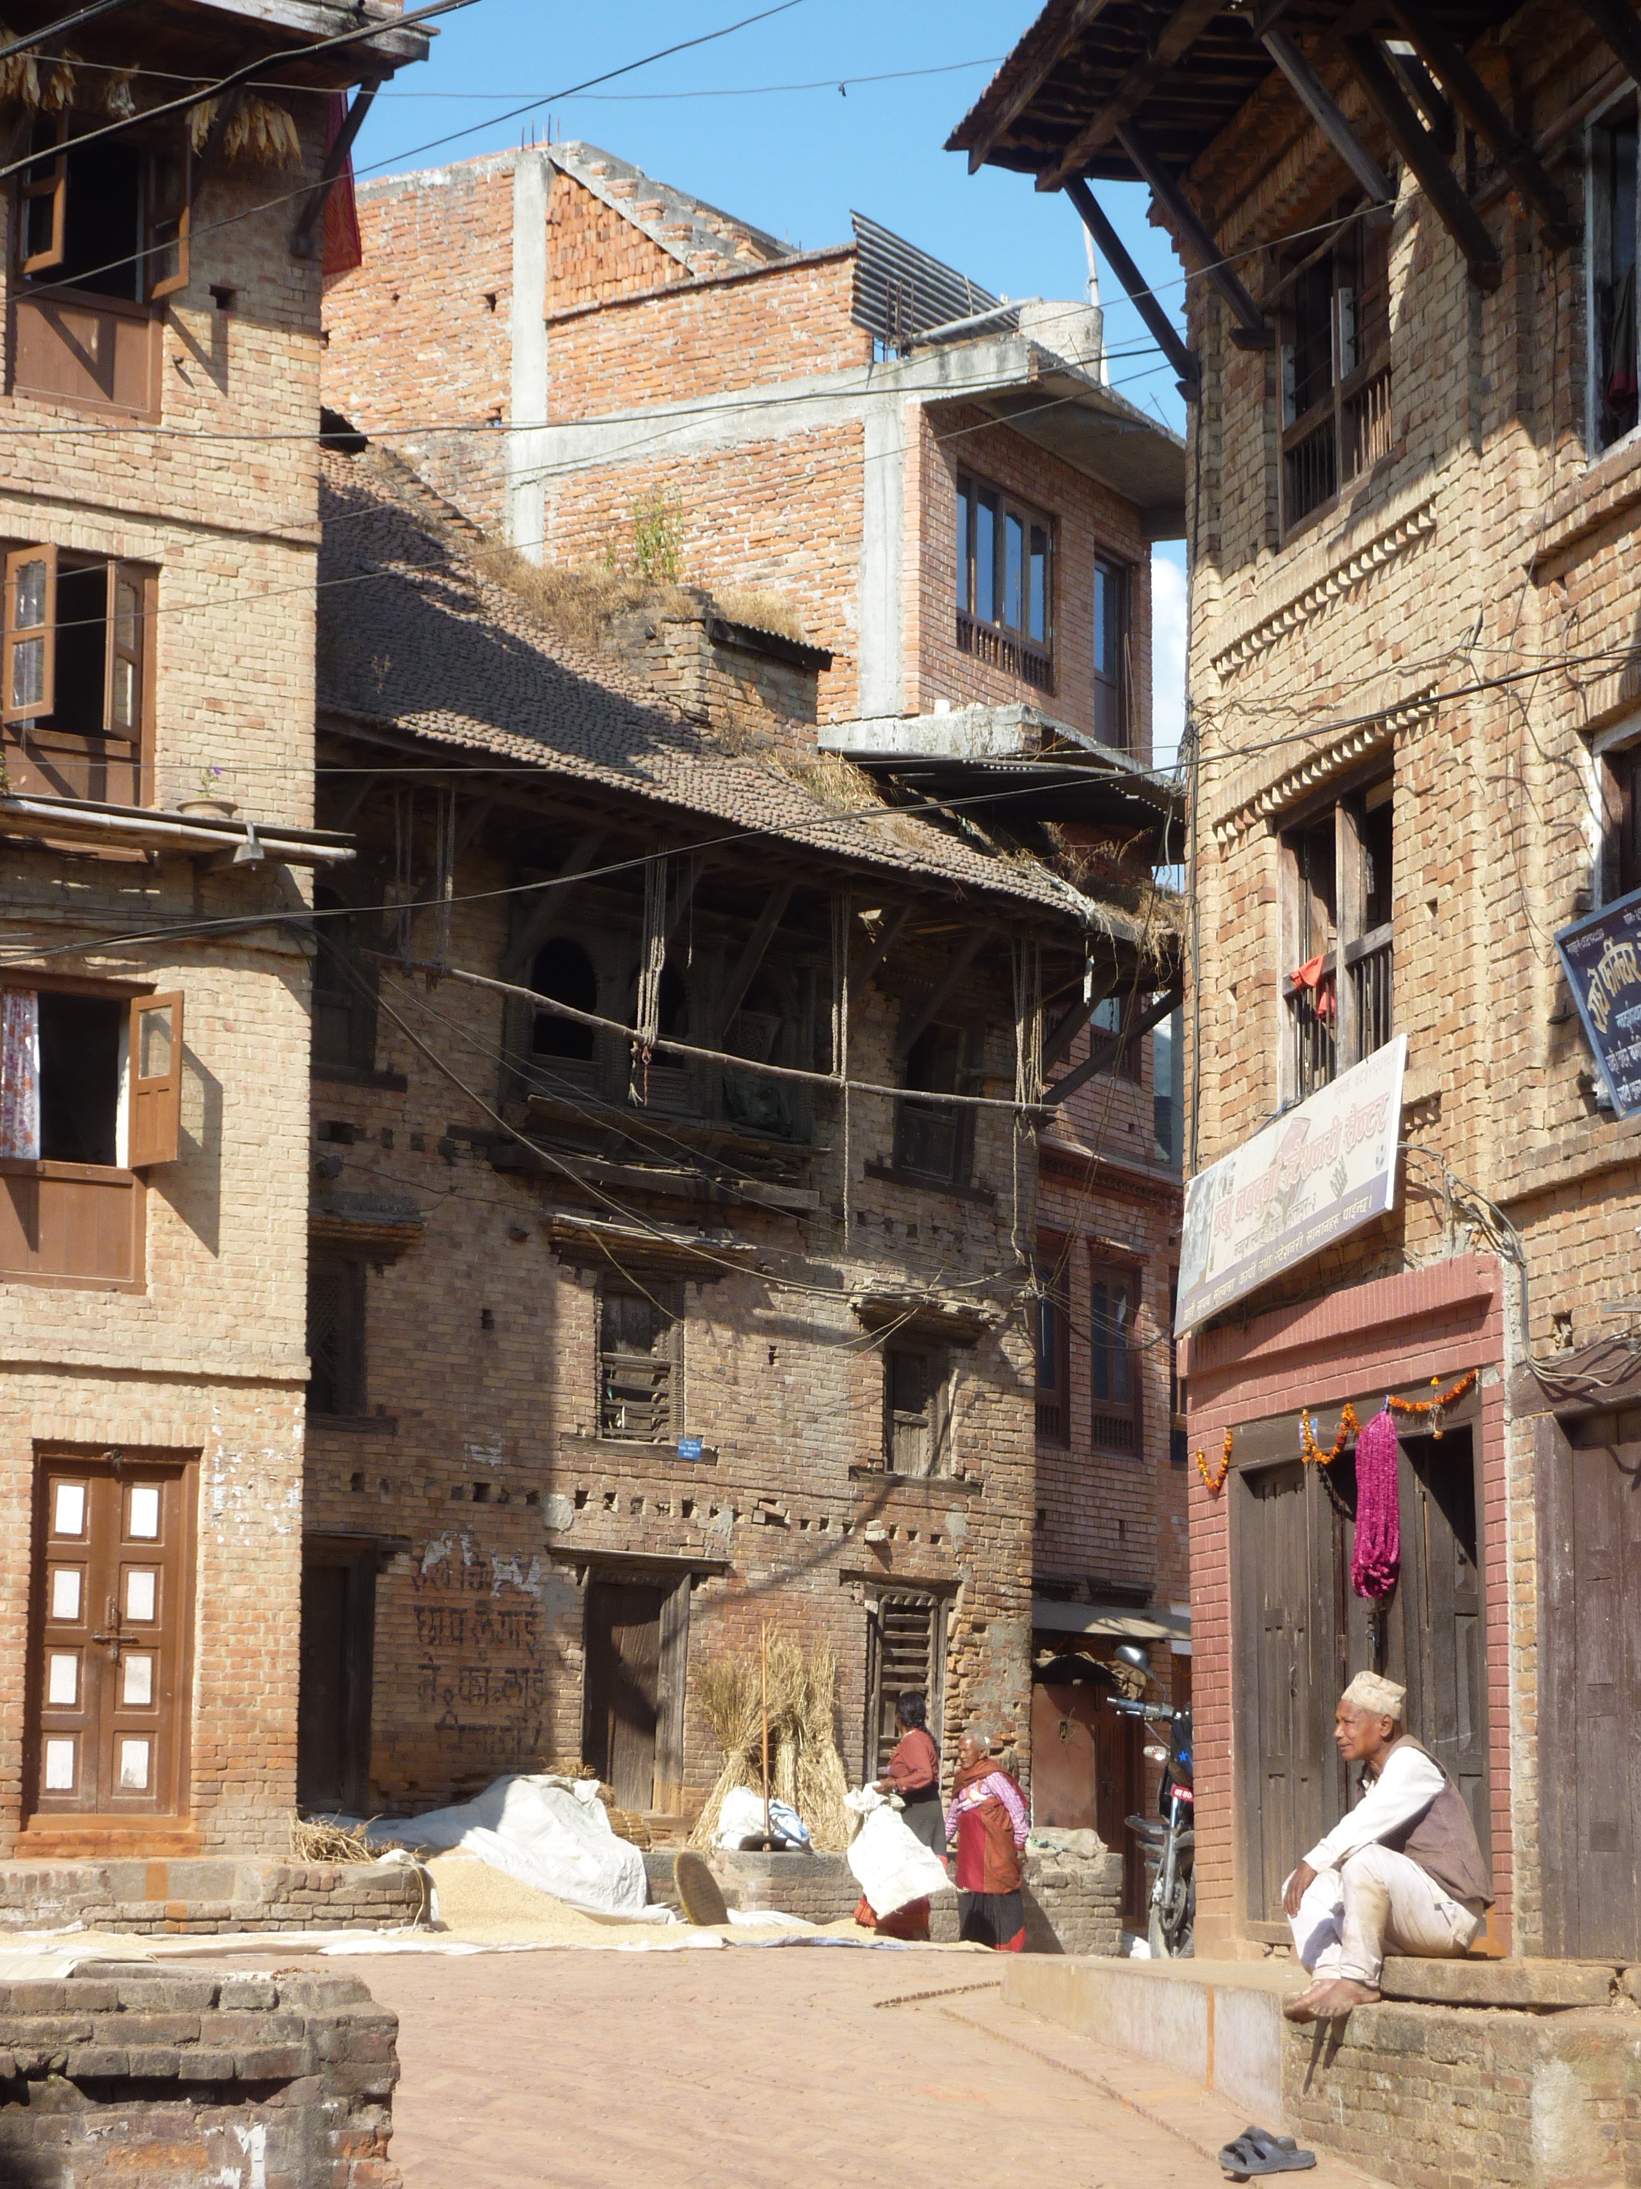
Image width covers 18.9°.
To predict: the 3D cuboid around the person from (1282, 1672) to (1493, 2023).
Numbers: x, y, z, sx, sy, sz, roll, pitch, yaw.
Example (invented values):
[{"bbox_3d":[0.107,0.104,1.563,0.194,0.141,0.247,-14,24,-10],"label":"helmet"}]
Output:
[{"bbox_3d":[1.641,2.174,14.237,0.620,1.010,0.460,3,-9,-20],"label":"person"}]

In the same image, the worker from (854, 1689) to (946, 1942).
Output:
[{"bbox_3d":[0.496,4.309,29.487,0.500,1.510,0.470,-3,-9,20],"label":"worker"}]

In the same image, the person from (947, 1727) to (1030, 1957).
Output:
[{"bbox_3d":[1.008,4.484,29.664,0.480,1.370,0.420,-7,-11,39],"label":"person"}]

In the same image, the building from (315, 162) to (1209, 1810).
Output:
[{"bbox_3d":[-2.323,-1.084,32.986,7.200,12.650,10.000,-5,-10,35],"label":"building"}]

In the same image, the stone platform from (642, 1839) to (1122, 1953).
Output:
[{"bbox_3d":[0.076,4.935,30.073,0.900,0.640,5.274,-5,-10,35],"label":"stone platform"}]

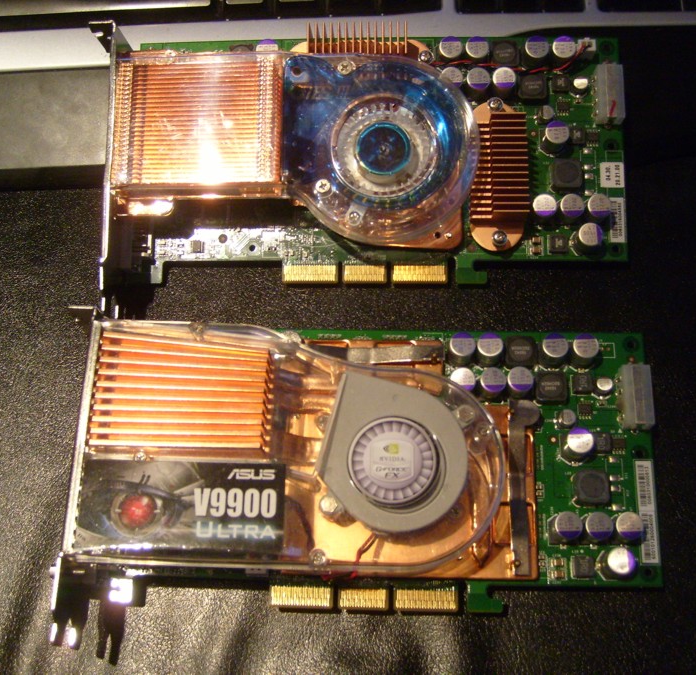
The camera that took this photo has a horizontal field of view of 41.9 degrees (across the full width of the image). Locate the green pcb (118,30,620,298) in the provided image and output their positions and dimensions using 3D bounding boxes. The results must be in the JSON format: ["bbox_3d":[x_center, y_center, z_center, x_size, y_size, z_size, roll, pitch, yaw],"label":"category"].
[{"bbox_3d":[0.006,-0.070,0.365,0.217,0.036,0.121,0,82,3],"label":"green pcb"}]

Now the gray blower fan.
[{"bbox_3d":[0.017,0.043,0.329,0.053,0.017,0.058,1,70,4],"label":"gray blower fan"}]

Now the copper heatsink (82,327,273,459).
[{"bbox_3d":[-0.059,0.021,0.341,0.067,0.021,0.046,1,70,4],"label":"copper heatsink"}]

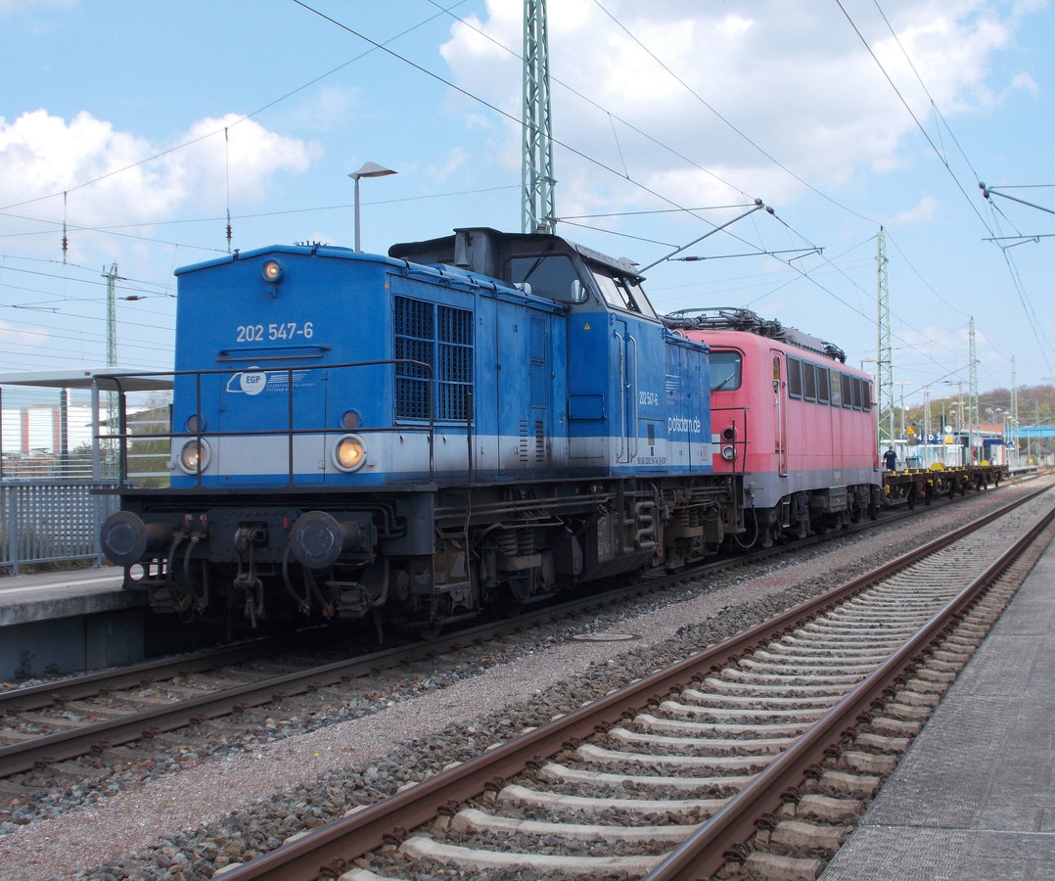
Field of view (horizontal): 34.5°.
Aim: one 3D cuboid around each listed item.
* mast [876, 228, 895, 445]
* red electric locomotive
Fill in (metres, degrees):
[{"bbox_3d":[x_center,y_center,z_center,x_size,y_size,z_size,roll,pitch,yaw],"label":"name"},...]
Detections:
[{"bbox_3d":[19.233,-4.379,91.306,0.950,14.400,0.600,-1,-1,19],"label":"mast"},{"bbox_3d":[4.770,-0.124,35.062,3.050,4.500,16.490,-1,-1,19],"label":"red electric locomotive"}]

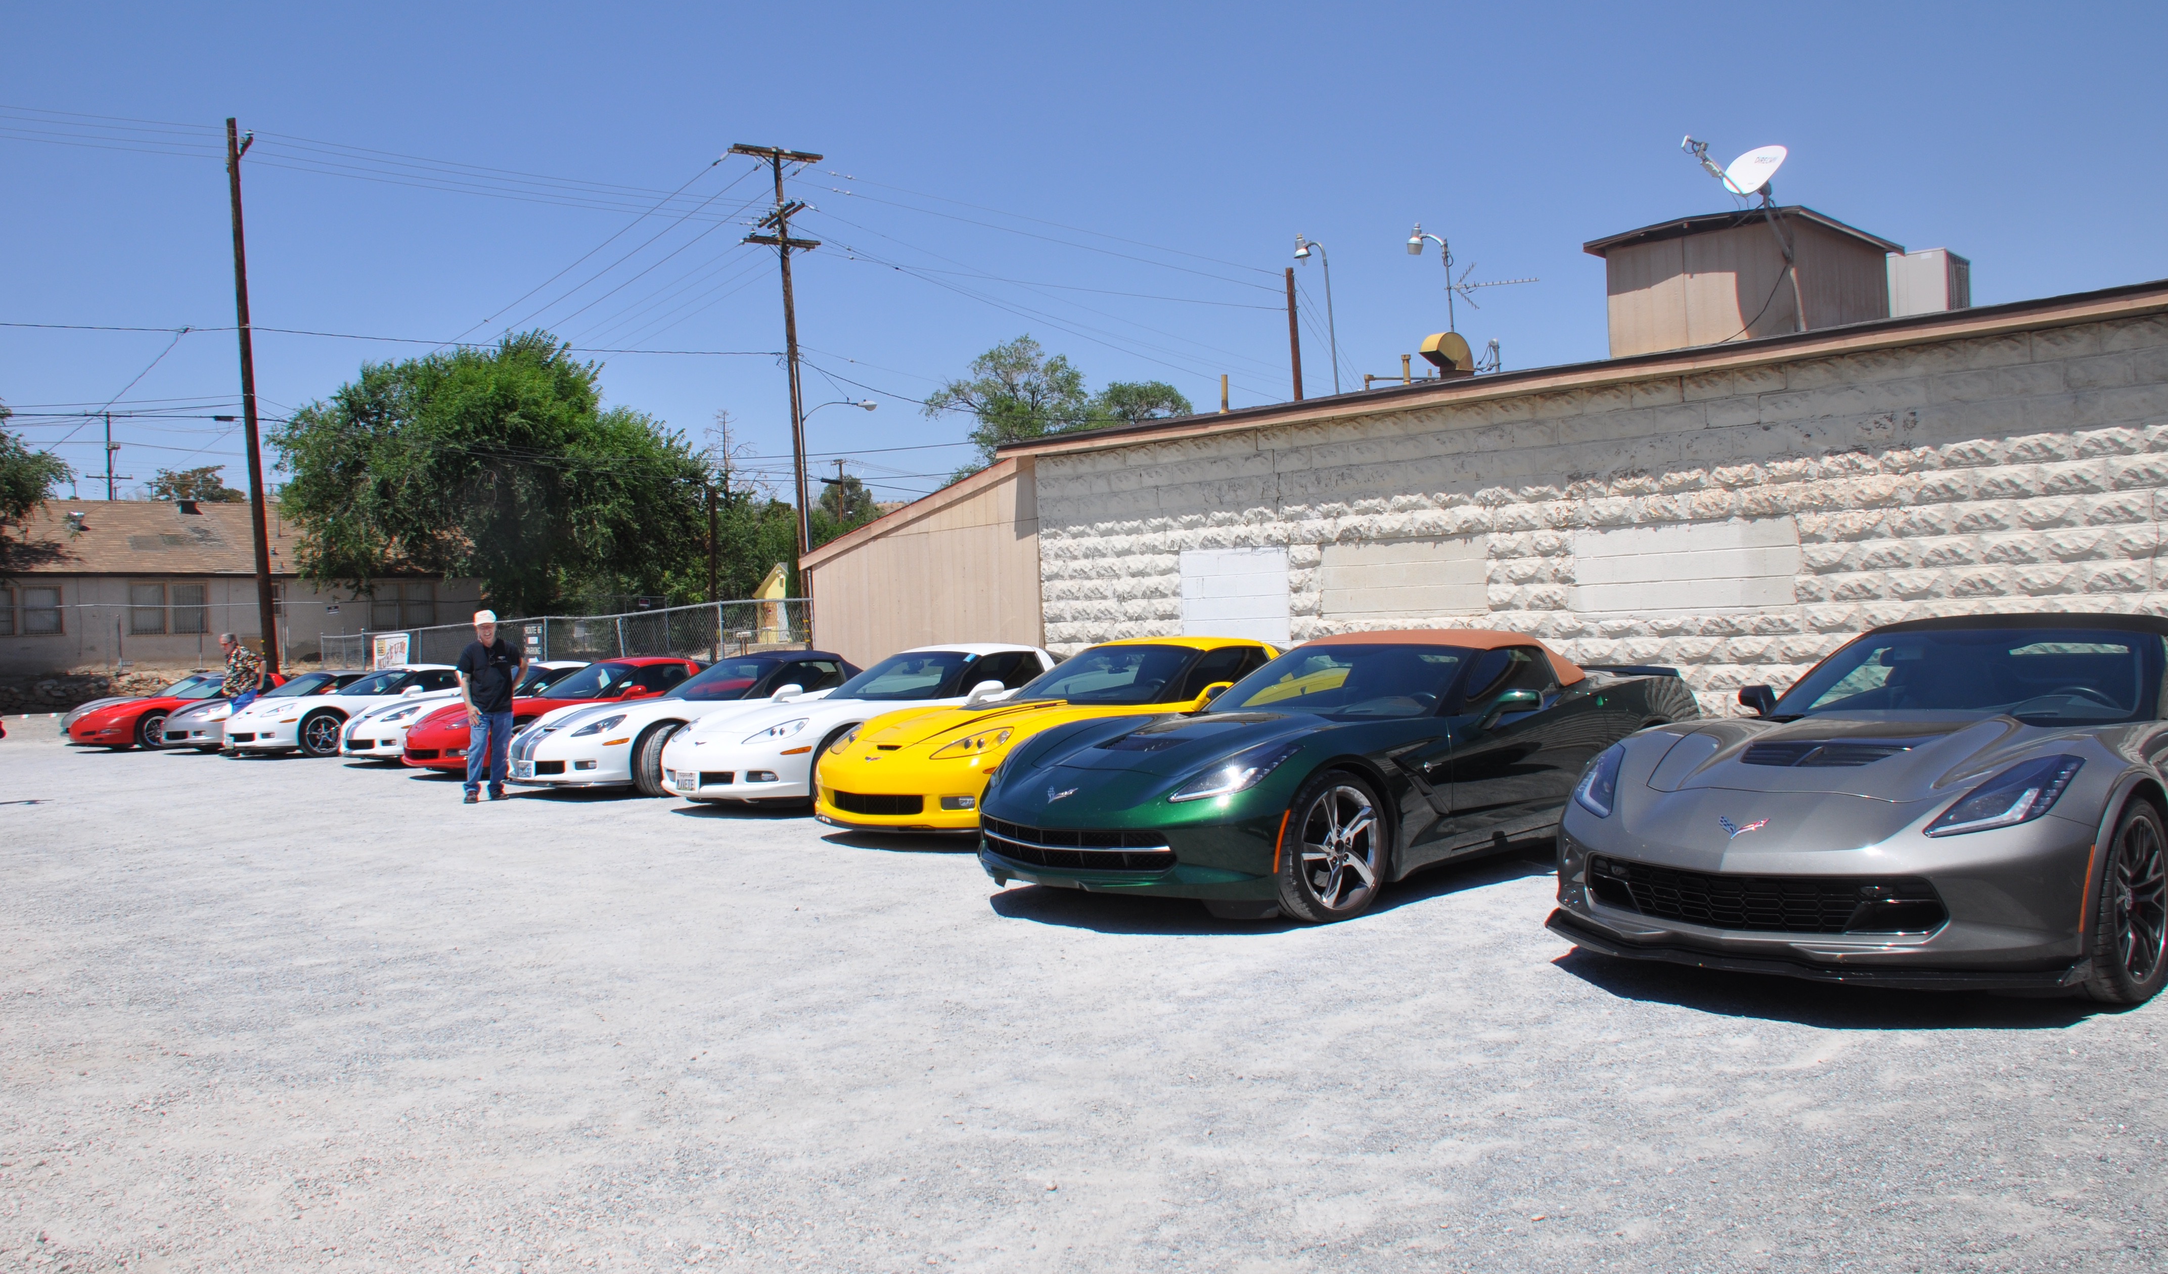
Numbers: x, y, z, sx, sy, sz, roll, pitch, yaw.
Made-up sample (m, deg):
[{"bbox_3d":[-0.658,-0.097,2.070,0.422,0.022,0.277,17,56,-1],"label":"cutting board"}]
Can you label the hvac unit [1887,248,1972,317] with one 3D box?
[{"bbox_3d":[10.212,-4.092,20.038,1.100,1.050,0.950,-2,1,44],"label":"hvac unit"}]

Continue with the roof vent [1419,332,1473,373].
[{"bbox_3d":[3.214,-2.501,14.400,0.420,0.420,0.330,-2,0,-33],"label":"roof vent"}]

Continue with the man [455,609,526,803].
[{"bbox_3d":[-5.319,0.619,14.550,0.620,1.740,0.400,-2,0,-16],"label":"man"}]

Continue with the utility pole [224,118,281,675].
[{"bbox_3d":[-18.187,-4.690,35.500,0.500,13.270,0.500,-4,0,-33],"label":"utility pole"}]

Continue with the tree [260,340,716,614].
[{"bbox_3d":[-14.539,-3.317,40.000,9.800,7.700,8.800,-3,1,-16],"label":"tree"}]

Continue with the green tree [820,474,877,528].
[{"bbox_3d":[-11.736,-3.360,82.007,4.800,9.964,4.800,-2,0,-8],"label":"green tree"}]

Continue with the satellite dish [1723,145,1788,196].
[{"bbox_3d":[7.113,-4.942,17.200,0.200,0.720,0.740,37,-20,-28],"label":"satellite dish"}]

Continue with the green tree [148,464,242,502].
[{"bbox_3d":[-35.987,-2.199,66.007,5.500,9.583,5.000,-2,0,-29],"label":"green tree"}]

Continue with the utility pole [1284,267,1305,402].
[{"bbox_3d":[5.371,-4.032,40.000,0.270,10.102,0.270,-3,0,8],"label":"utility pole"}]

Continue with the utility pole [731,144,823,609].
[{"bbox_3d":[-7.661,-5.750,43.000,2.600,14.544,2.200,-4,0,-32],"label":"utility pole"}]

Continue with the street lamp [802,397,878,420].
[{"bbox_3d":[-6.758,-6.313,45.000,2.200,0.620,0.300,-3,1,-36],"label":"street lamp"}]

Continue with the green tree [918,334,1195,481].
[{"bbox_3d":[-0.963,-3.539,45.007,7.800,9.592,7.000,-2,0,-1],"label":"green tree"}]

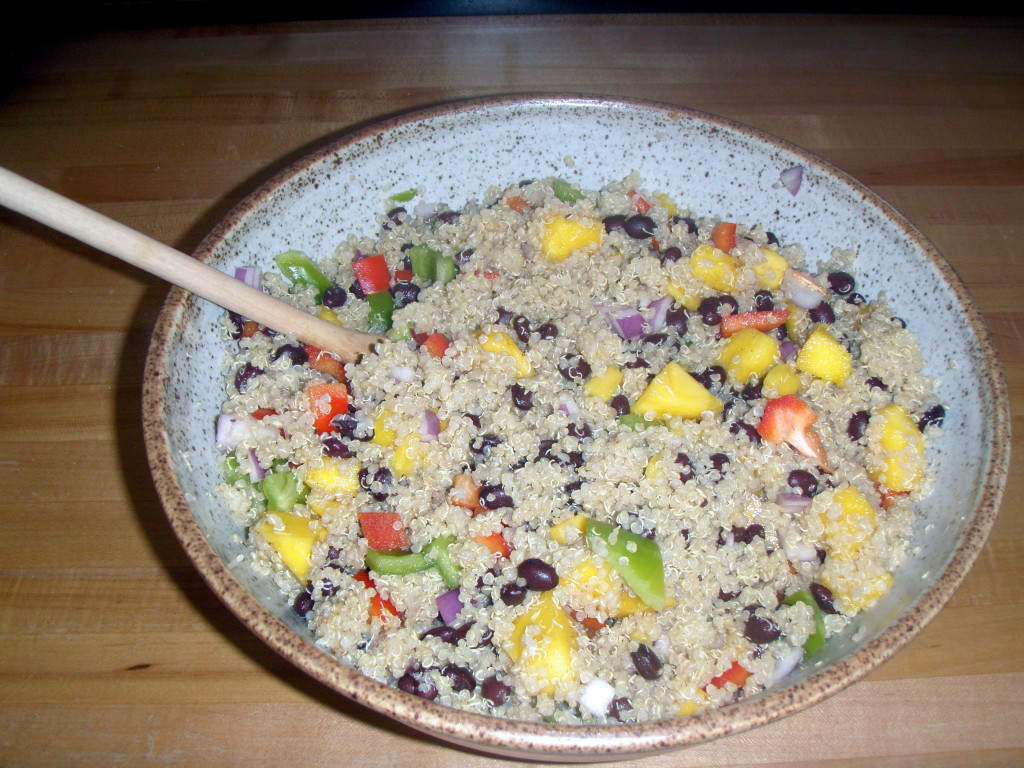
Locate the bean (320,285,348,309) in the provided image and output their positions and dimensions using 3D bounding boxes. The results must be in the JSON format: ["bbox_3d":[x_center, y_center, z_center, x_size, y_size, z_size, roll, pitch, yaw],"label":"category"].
[{"bbox_3d":[-0.069,-0.034,0.435,0.009,0.007,0.011,0,49,0],"label":"bean"}]

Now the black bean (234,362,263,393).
[{"bbox_3d":[-0.098,-0.002,0.419,0.009,0.008,0.013,17,51,13],"label":"black bean"}]

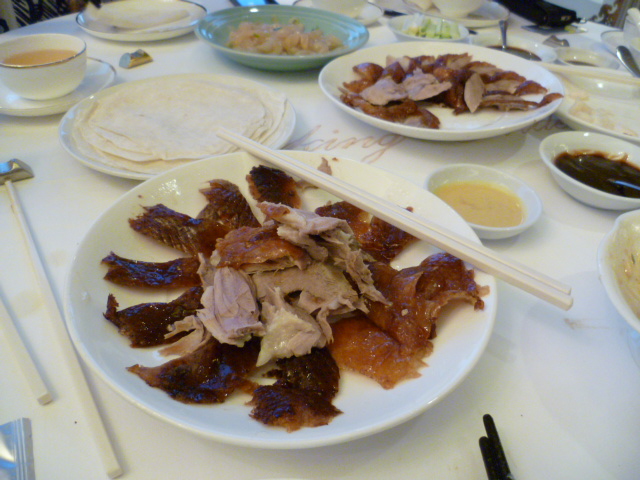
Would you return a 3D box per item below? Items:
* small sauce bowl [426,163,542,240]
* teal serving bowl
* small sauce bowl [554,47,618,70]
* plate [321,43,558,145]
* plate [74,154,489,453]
[{"bbox_3d":[0.121,-0.025,0.395,0.086,0.024,0.086,3,38,0],"label":"small sauce bowl"},{"bbox_3d":[-0.047,-0.257,0.667,0.215,0.034,0.215,2,38,-2],"label":"teal serving bowl"},{"bbox_3d":[0.333,-0.217,0.653,0.076,0.022,0.076,3,38,0],"label":"small sauce bowl"},{"bbox_3d":[0.127,-0.162,0.565,0.255,0.029,0.255,1,38,-1],"label":"plate"},{"bbox_3d":[-0.021,0.020,0.325,0.249,0.029,0.249,3,38,0],"label":"plate"}]

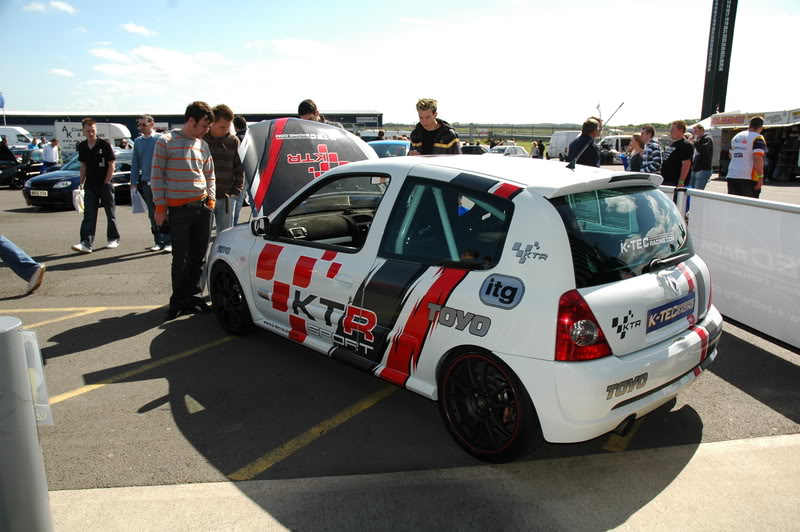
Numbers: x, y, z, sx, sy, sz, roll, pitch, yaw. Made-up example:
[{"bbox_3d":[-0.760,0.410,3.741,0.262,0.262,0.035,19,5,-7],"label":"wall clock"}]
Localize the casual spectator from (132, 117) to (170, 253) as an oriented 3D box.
[{"bbox_3d":[-3.346,-1.077,8.072,0.560,1.780,0.420,4,12,17],"label":"casual spectator"}]

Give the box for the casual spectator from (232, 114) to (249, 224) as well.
[{"bbox_3d":[-1.899,-0.918,7.322,0.470,1.780,0.360,1,12,6],"label":"casual spectator"}]

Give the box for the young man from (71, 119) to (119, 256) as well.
[{"bbox_3d":[-4.114,-1.075,8.073,0.600,1.770,0.450,1,12,6],"label":"young man"}]

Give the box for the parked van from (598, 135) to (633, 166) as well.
[{"bbox_3d":[15.632,-8.140,42.308,4.500,1.920,1.880,-8,14,-36],"label":"parked van"}]

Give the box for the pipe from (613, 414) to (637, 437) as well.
[{"bbox_3d":[0.996,0.716,2.753,0.090,0.085,0.130,-10,16,-42],"label":"pipe"}]

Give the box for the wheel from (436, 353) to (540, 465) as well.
[{"bbox_3d":[0.441,0.619,2.838,0.205,0.585,0.585,-10,16,-42],"label":"wheel"}]

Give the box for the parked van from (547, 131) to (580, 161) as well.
[{"bbox_3d":[13.037,-8.911,44.788,4.800,2.120,1.920,-8,14,-36],"label":"parked van"}]

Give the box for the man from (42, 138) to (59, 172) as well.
[{"bbox_3d":[-11.561,-3.397,19.831,0.520,1.690,0.380,-3,12,-17],"label":"man"}]

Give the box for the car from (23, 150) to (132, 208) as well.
[{"bbox_3d":[-6.483,-2.046,13.762,1.680,1.380,3.950,5,13,24],"label":"car"}]

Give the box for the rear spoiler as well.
[{"bbox_3d":[1.018,-0.414,3.038,1.120,0.100,0.210,-10,16,-42],"label":"rear spoiler"}]

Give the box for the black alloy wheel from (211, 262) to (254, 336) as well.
[{"bbox_3d":[-1.267,0.242,4.655,0.205,0.585,0.585,-10,16,-42],"label":"black alloy wheel"}]

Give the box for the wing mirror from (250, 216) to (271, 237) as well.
[{"bbox_3d":[-0.903,-0.257,3.830,0.190,0.135,0.110,-10,16,-42],"label":"wing mirror"}]

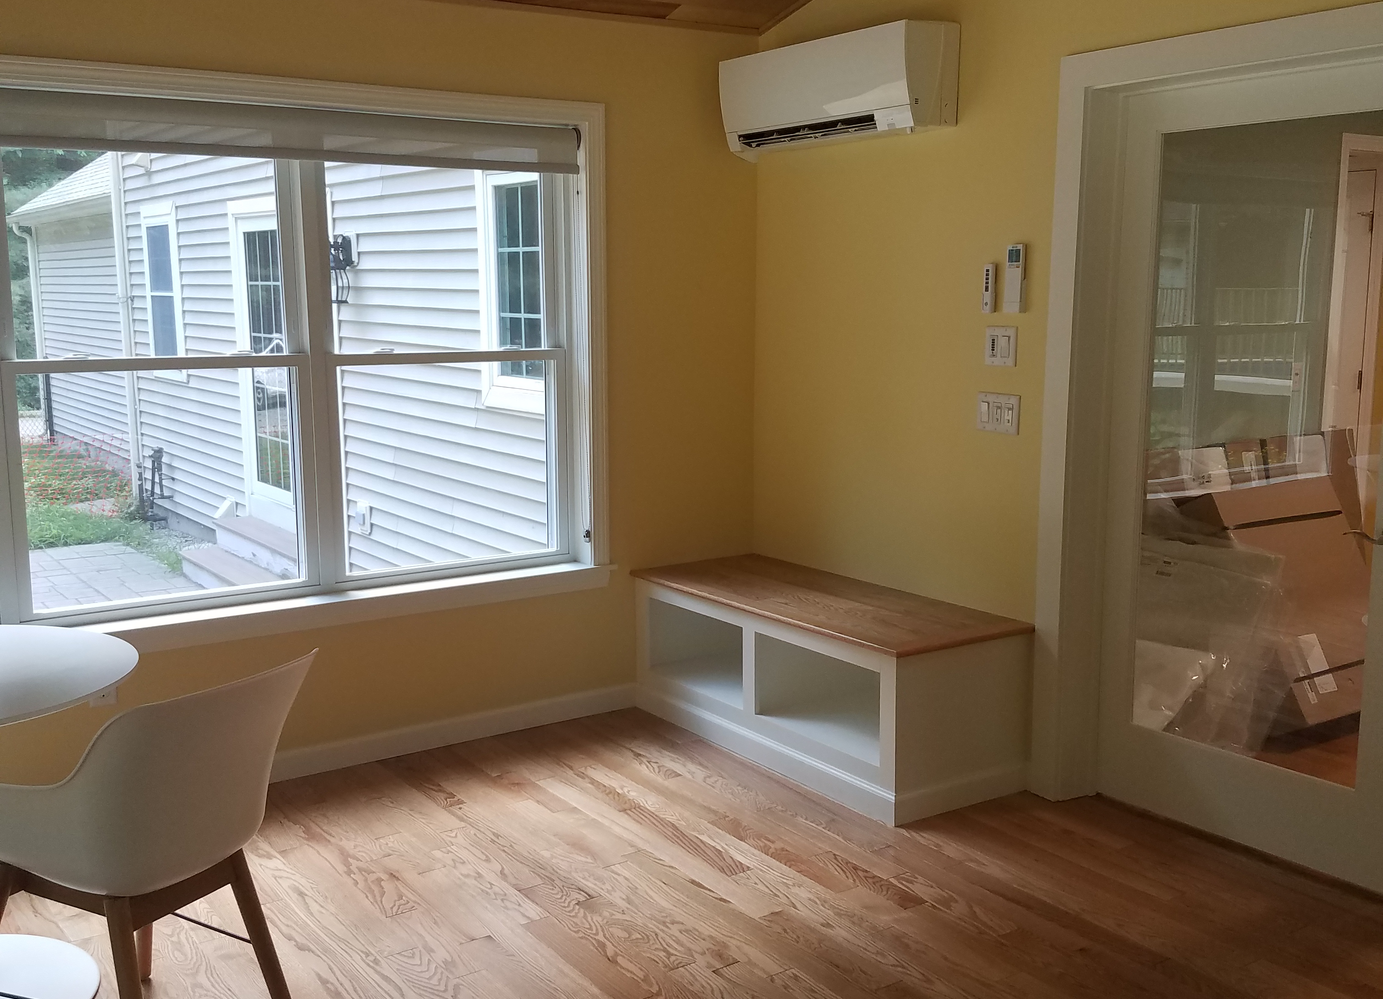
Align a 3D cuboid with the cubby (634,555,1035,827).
[{"bbox_3d":[0.400,0.559,4.505,0.536,0.504,1.358,-6,11,-34],"label":"cubby"}]

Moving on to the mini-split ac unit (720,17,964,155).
[{"bbox_3d":[0.440,-1.286,4.428,0.225,0.321,0.922,-6,11,-34],"label":"mini-split ac unit"}]

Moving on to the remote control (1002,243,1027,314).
[{"bbox_3d":[0.931,-0.634,3.984,0.025,0.191,0.058,-6,11,-34],"label":"remote control"}]

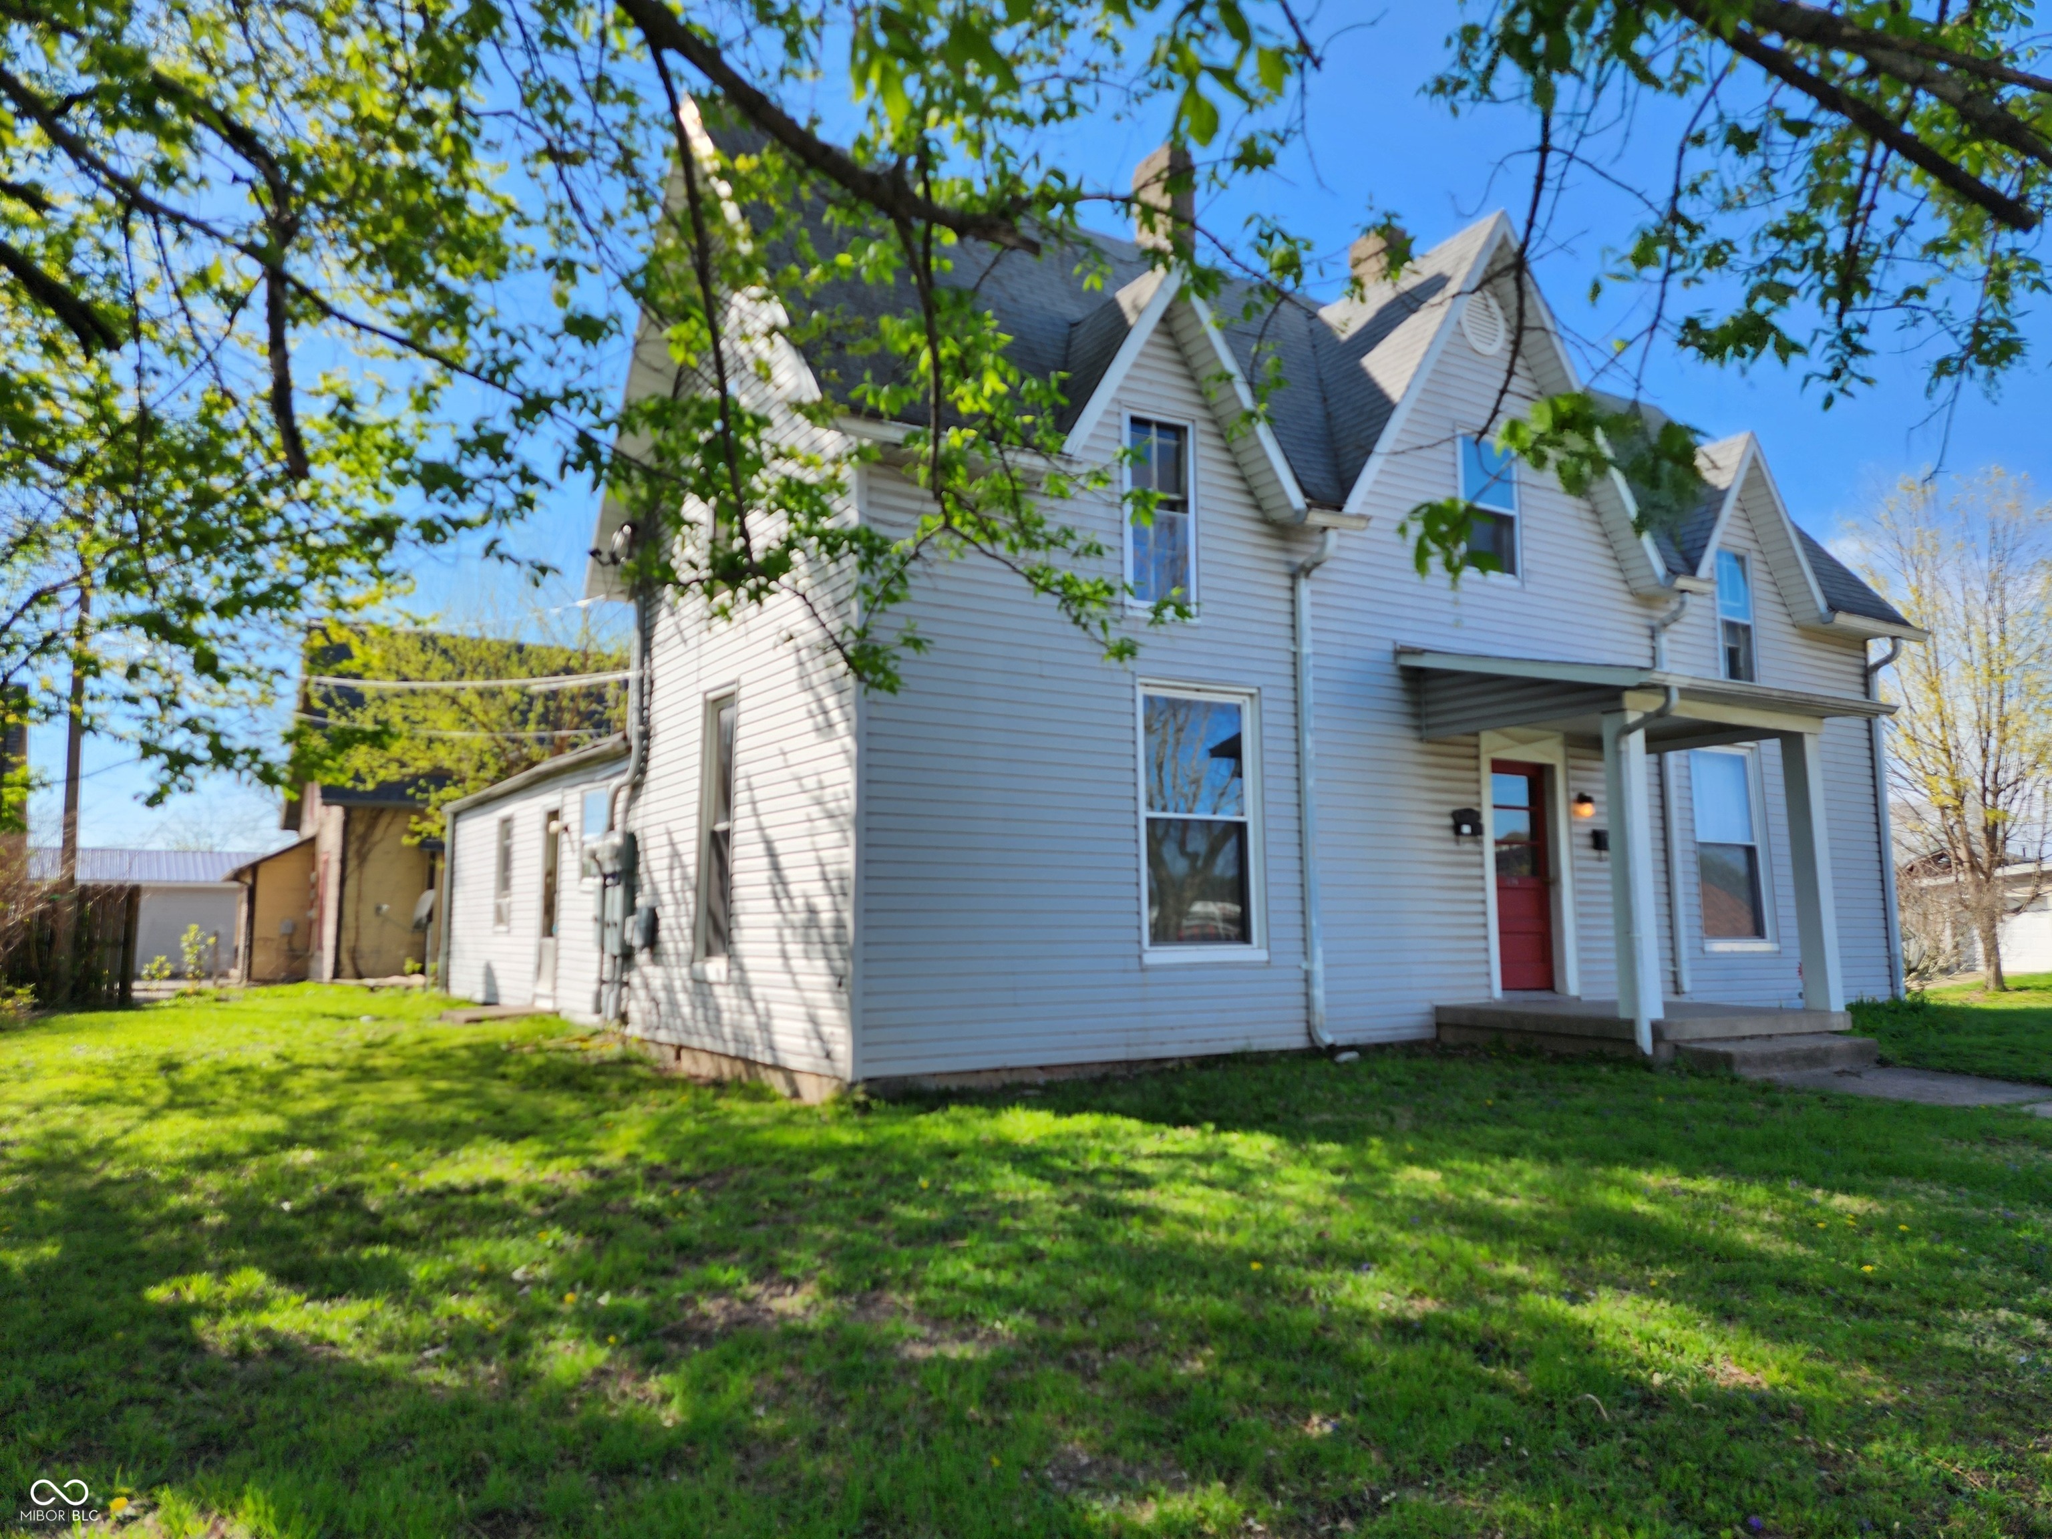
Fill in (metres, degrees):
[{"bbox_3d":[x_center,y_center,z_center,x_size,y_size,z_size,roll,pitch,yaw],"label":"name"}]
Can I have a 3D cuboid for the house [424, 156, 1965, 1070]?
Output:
[{"bbox_3d":[1.168,-0.999,17.207,13.664,7.960,16.224,4,-8,-32],"label":"house"}]

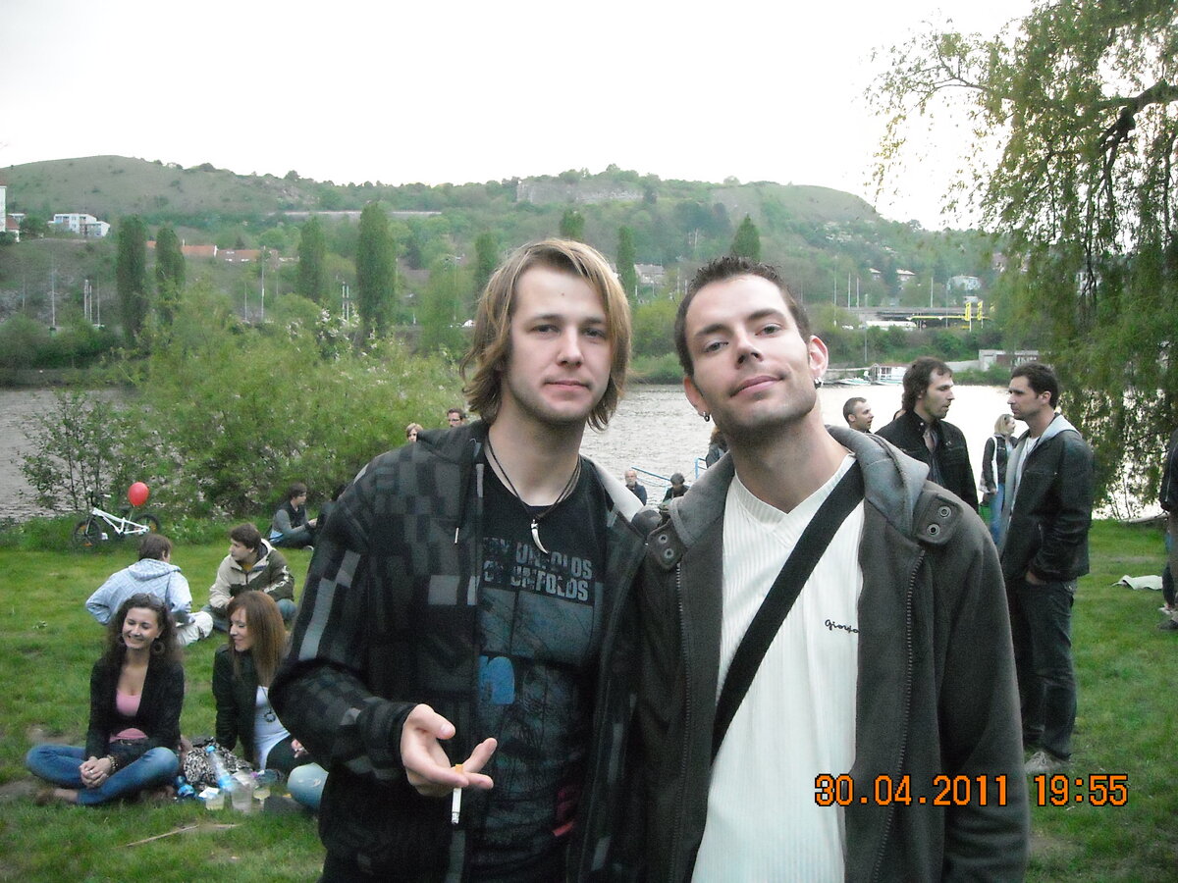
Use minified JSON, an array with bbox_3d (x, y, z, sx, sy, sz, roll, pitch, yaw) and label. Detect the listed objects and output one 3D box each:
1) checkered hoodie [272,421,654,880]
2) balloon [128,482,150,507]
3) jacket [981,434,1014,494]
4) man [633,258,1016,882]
[{"bbox_3d":[-0.135,0.280,1.540,0.580,0.660,0.420,-1,4,-19],"label":"checkered hoodie"},{"bbox_3d":[-6.497,0.758,17.200,0.305,0.360,0.305,9,4,0],"label":"balloon"},{"bbox_3d":[4.420,0.243,12.800,0.460,0.620,0.290,-4,6,-43],"label":"jacket"},{"bbox_3d":[0.290,0.680,1.570,0.580,1.820,0.380,1,4,16],"label":"man"}]

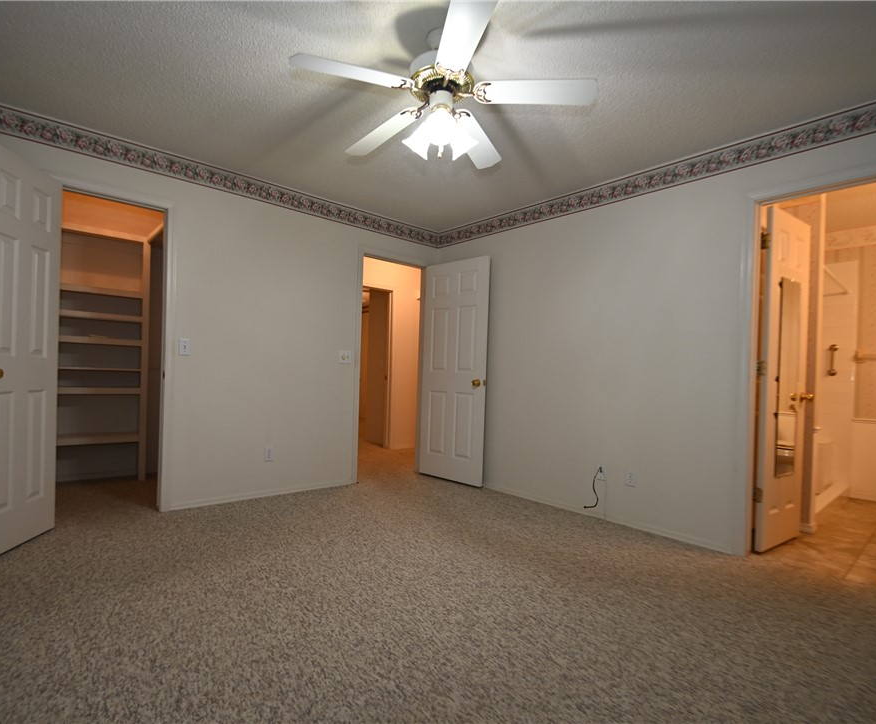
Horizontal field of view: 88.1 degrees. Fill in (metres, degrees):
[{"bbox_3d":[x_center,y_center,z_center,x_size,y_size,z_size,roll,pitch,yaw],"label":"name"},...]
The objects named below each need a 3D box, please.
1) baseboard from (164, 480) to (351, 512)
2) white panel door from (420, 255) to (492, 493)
[{"bbox_3d":[-1.318,1.025,3.558,1.409,0.058,0.014,2,-1,-40],"label":"baseboard"},{"bbox_3d":[0.153,0.079,4.246,0.758,2.030,0.037,1,-1,40],"label":"white panel door"}]

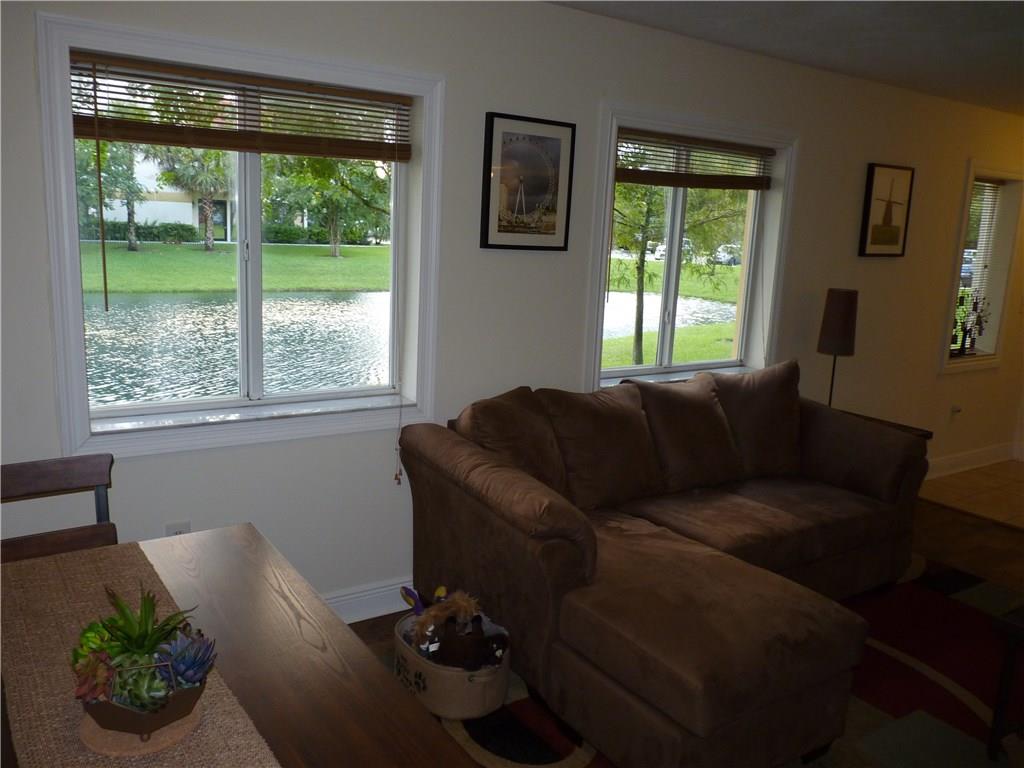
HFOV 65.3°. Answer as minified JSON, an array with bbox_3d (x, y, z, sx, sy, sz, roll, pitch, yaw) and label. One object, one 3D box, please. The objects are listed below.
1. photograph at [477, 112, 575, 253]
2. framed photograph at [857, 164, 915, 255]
[{"bbox_3d":[0.072,-0.813,3.263,0.410,0.515,0.035,-4,13,-32],"label":"photograph"},{"bbox_3d":[2.148,-0.987,4.570,0.400,0.510,0.035,-4,13,-32],"label":"framed photograph"}]

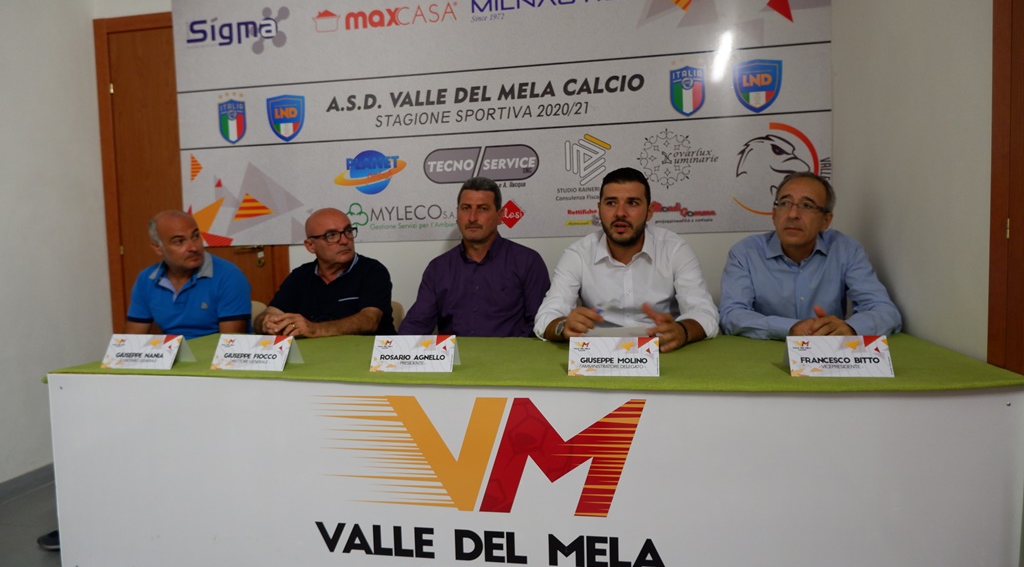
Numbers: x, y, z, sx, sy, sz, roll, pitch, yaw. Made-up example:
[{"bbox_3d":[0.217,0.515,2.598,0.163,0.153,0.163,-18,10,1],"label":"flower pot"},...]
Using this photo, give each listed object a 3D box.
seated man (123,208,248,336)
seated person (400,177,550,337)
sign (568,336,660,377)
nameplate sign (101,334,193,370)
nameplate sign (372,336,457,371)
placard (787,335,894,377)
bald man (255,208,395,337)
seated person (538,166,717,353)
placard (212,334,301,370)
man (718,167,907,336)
[{"bbox_3d":[-1.259,0.334,2.483,0.540,1.215,0.760,-2,3,2],"label":"seated man"},{"bbox_3d":[-0.144,0.273,2.303,0.550,1.295,0.780,-1,4,8],"label":"seated person"},{"bbox_3d":[0.243,0.169,1.555,0.210,0.083,0.110,-1,4,12],"label":"sign"},{"bbox_3d":[-1.017,0.188,1.834,0.210,0.083,0.110,-1,4,9],"label":"nameplate sign"},{"bbox_3d":[-0.244,0.175,1.674,0.210,0.083,0.110,-1,4,8],"label":"nameplate sign"},{"bbox_3d":[0.731,0.159,1.478,0.210,0.083,0.110,-1,4,11],"label":"placard"},{"bbox_3d":[-0.715,0.320,2.458,0.560,1.215,0.760,-2,3,0],"label":"bald man"},{"bbox_3d":[0.363,0.282,2.071,0.560,1.275,0.800,-1,4,10],"label":"seated person"},{"bbox_3d":[-0.685,0.182,1.764,0.210,0.083,0.110,-1,4,11],"label":"placard"},{"bbox_3d":[0.910,0.274,2.035,0.540,1.265,0.780,-1,4,16],"label":"man"}]

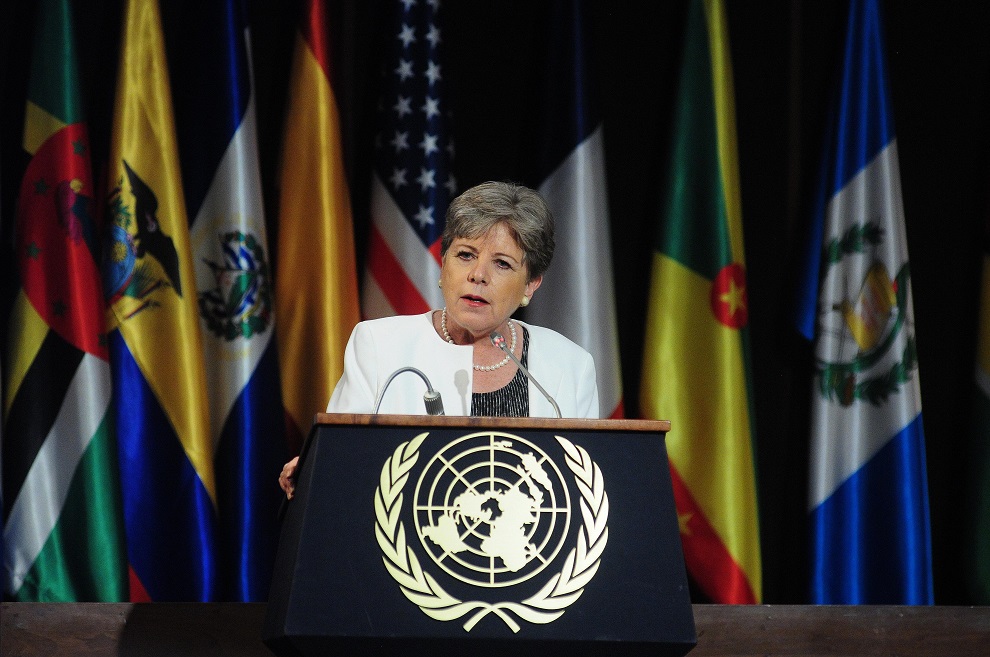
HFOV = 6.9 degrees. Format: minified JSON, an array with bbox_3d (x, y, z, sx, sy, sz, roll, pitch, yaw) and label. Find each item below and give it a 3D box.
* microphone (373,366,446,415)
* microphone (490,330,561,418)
[{"bbox_3d":[-0.130,0.105,12.550,0.035,0.090,0.145,-3,-5,38],"label":"microphone"},{"bbox_3d":[0.046,0.079,12.550,0.035,0.160,0.160,3,-5,-34],"label":"microphone"}]

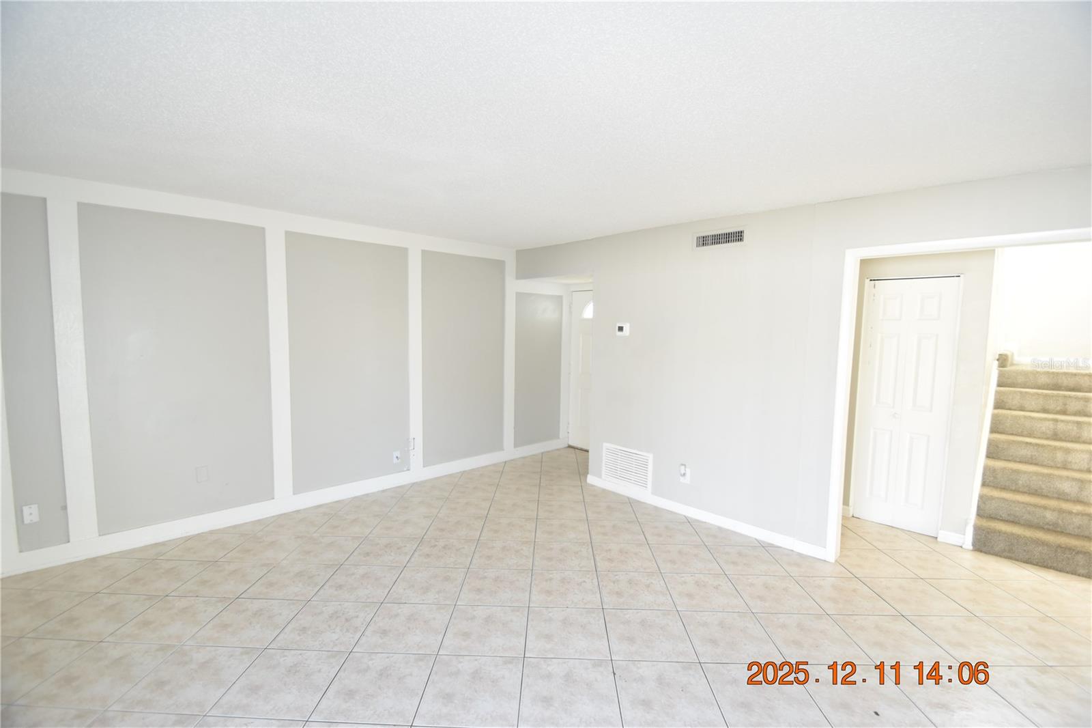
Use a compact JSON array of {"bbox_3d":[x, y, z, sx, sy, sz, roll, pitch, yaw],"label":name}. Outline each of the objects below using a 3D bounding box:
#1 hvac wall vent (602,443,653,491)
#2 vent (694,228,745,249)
[{"bbox_3d":[0.771,0.980,4.303,0.030,0.360,0.570,-3,6,-44],"label":"hvac wall vent"},{"bbox_3d":[1.369,-0.983,3.572,0.030,0.150,0.445,-3,6,-44],"label":"vent"}]

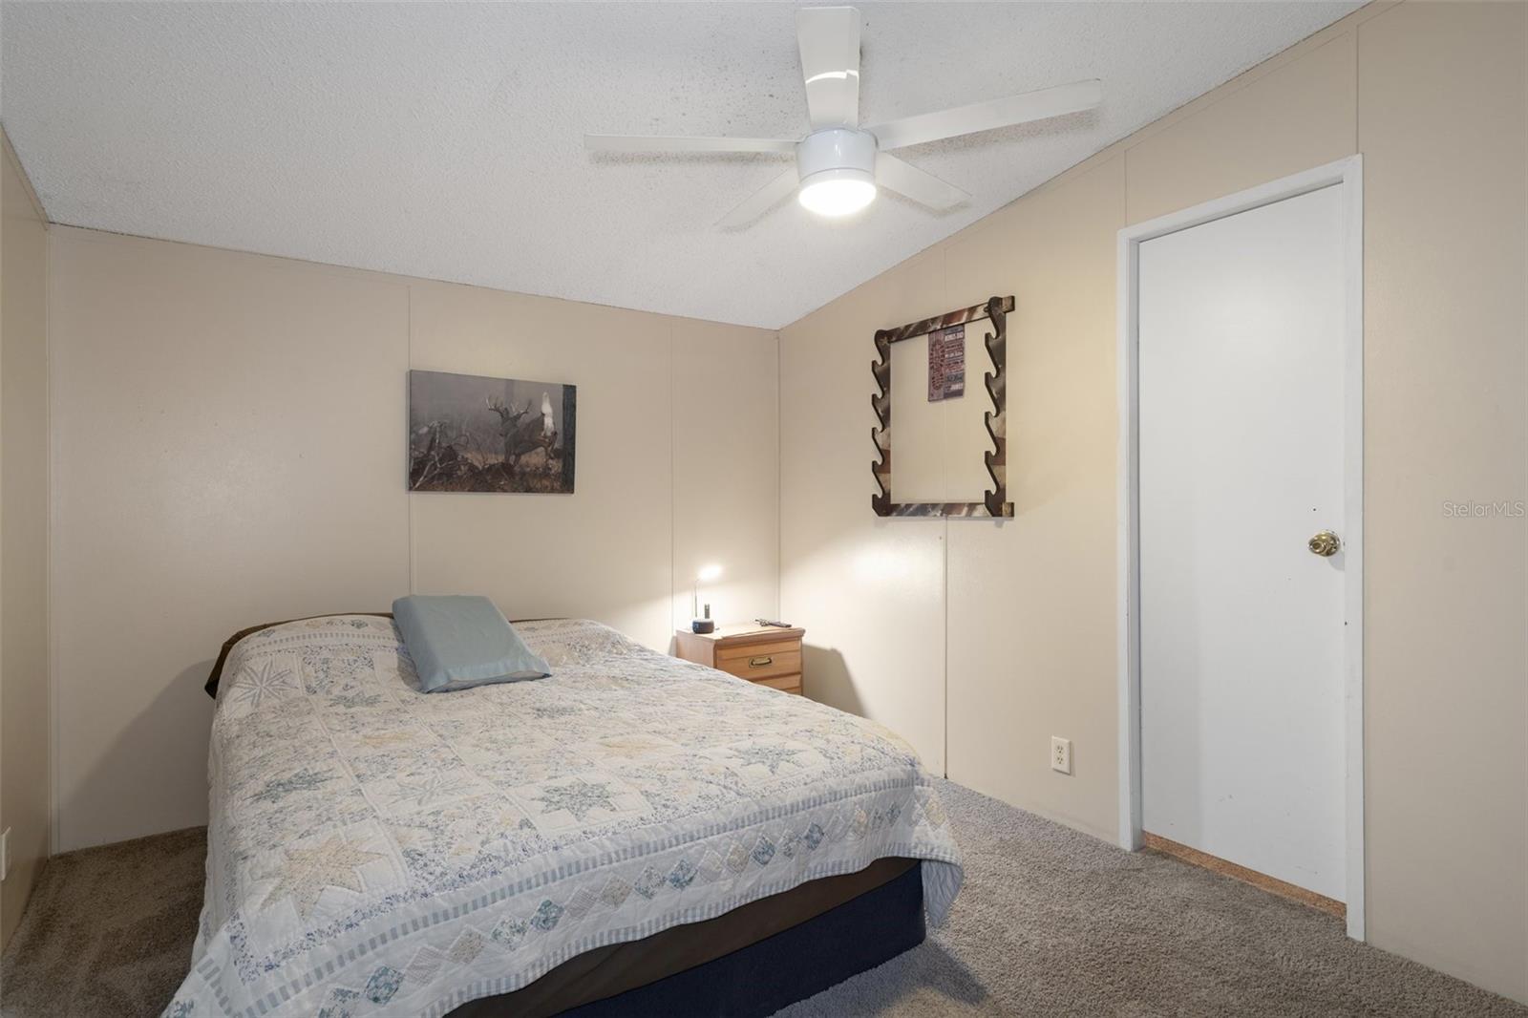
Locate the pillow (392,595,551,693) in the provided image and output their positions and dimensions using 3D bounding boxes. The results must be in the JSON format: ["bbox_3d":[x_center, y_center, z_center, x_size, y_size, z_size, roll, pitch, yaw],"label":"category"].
[{"bbox_3d":[-1.120,0.484,2.901,0.410,0.115,0.510,0,21,-41],"label":"pillow"}]

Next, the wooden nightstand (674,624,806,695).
[{"bbox_3d":[-0.110,0.867,3.821,0.515,0.520,0.375,0,0,-34],"label":"wooden nightstand"}]

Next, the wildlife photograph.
[{"bbox_3d":[-1.168,-0.322,3.342,0.700,0.500,0.030,0,0,-34],"label":"wildlife photograph"}]

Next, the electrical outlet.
[{"bbox_3d":[1.067,0.885,2.749,0.008,0.115,0.072,0,0,-34],"label":"electrical outlet"}]

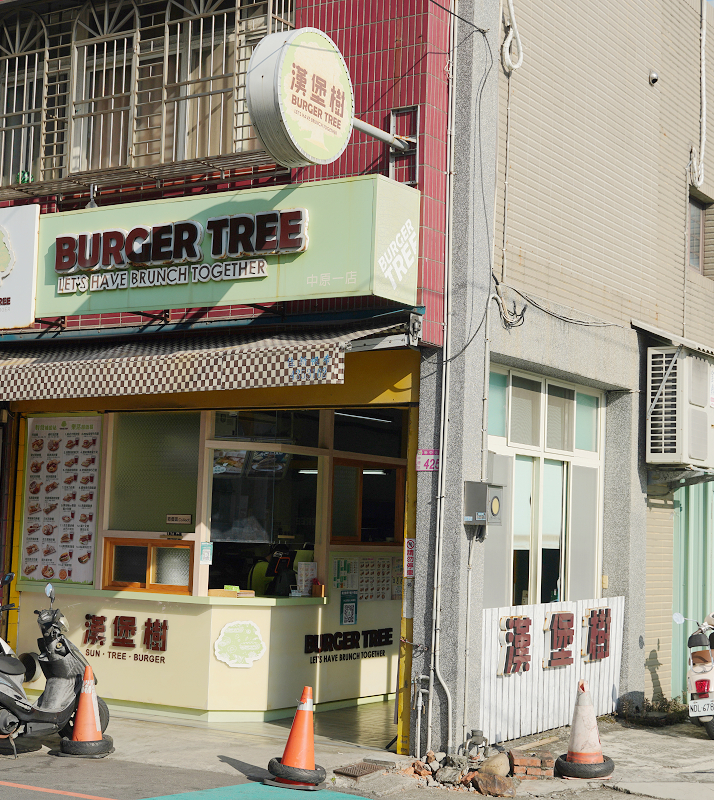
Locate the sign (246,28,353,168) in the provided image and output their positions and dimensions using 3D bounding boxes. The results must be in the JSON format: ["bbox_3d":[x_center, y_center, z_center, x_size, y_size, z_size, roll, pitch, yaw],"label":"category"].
[{"bbox_3d":[-0.388,-2.070,9.936,0.250,0.930,0.930,-1,-6,32],"label":"sign"}]

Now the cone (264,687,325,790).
[{"bbox_3d":[-0.369,2.260,9.658,0.410,0.660,0.410,5,-5,0],"label":"cone"}]

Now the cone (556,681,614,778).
[{"bbox_3d":[1.636,2.347,10.278,0.430,0.660,0.430,2,-5,0],"label":"cone"}]

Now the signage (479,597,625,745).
[{"bbox_3d":[1.811,2.333,12.632,0.120,1.090,2.900,-1,-6,32],"label":"signage"}]

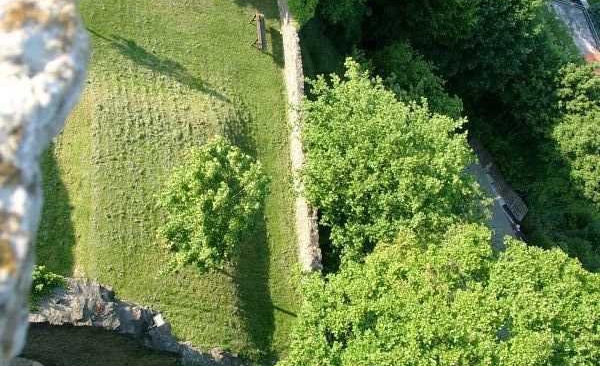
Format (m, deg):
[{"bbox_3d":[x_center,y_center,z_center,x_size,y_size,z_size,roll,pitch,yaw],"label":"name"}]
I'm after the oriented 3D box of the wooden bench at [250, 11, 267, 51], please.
[{"bbox_3d":[-1.668,-6.402,33.038,0.540,0.800,1.620,4,64,-30],"label":"wooden bench"}]

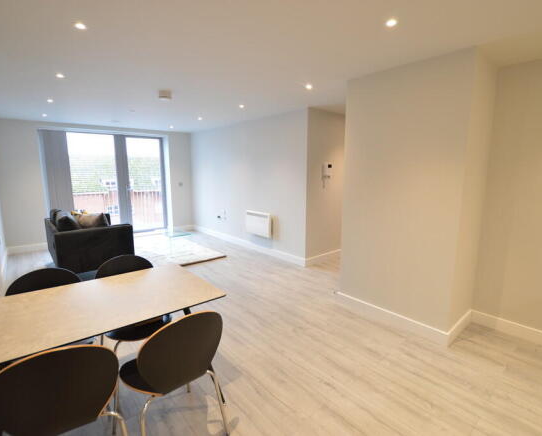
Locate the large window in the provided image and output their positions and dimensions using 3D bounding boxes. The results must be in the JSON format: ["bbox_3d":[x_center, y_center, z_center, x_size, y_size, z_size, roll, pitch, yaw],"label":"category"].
[{"bbox_3d":[-3.548,-0.717,6.182,2.280,2.250,0.120,-7,11,-37],"label":"large window"}]

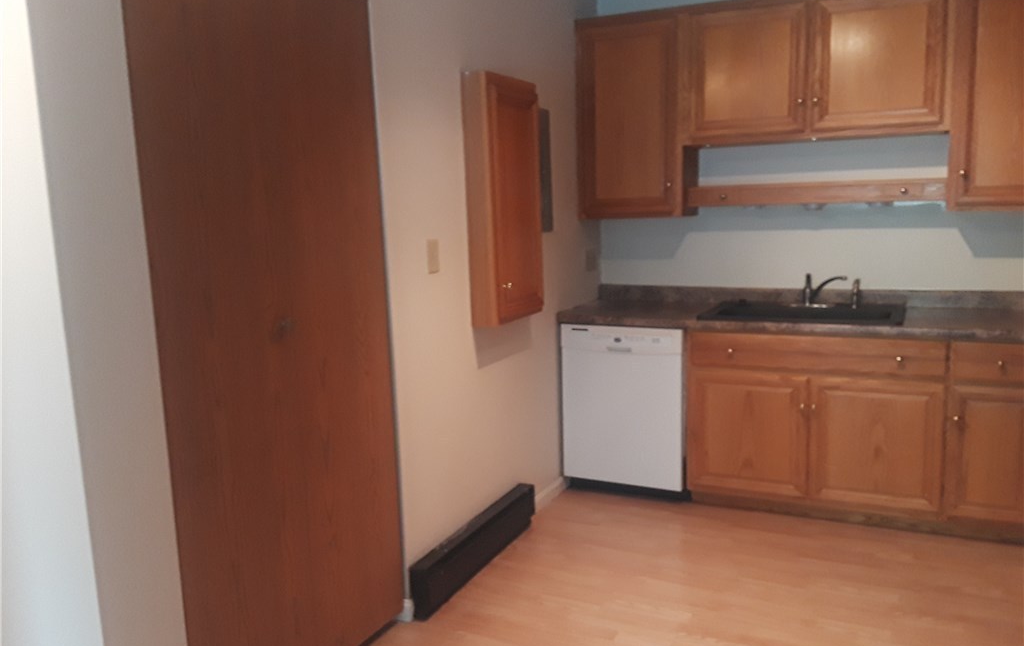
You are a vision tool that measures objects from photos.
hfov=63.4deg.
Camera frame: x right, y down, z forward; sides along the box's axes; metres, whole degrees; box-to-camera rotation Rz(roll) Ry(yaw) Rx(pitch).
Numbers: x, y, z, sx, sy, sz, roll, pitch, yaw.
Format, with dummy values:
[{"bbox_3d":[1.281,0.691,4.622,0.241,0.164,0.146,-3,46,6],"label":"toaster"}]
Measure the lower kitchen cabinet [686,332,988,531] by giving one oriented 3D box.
[{"bbox_3d":[1.478,0.422,3.786,1.200,0.842,0.622,2,9,26],"label":"lower kitchen cabinet"}]

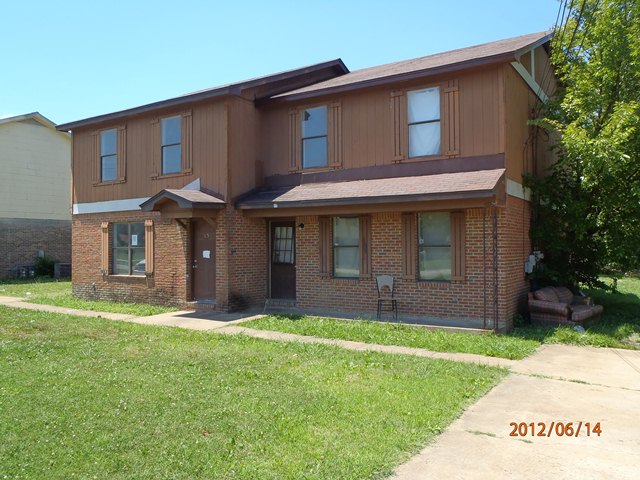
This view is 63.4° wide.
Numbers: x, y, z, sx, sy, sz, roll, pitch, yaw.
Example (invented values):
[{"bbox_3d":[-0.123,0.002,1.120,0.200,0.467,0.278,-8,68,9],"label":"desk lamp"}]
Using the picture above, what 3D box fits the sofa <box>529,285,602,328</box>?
[{"bbox_3d":[5.569,1.442,11.743,1.720,0.790,0.900,0,0,-42],"label":"sofa"}]

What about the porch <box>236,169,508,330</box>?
[{"bbox_3d":[0.881,0.188,11.482,6.150,3.150,1.100,-1,0,34],"label":"porch"}]

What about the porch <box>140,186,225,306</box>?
[{"bbox_3d":[-3.240,0.208,12.463,1.800,2.910,1.130,-1,0,34],"label":"porch"}]

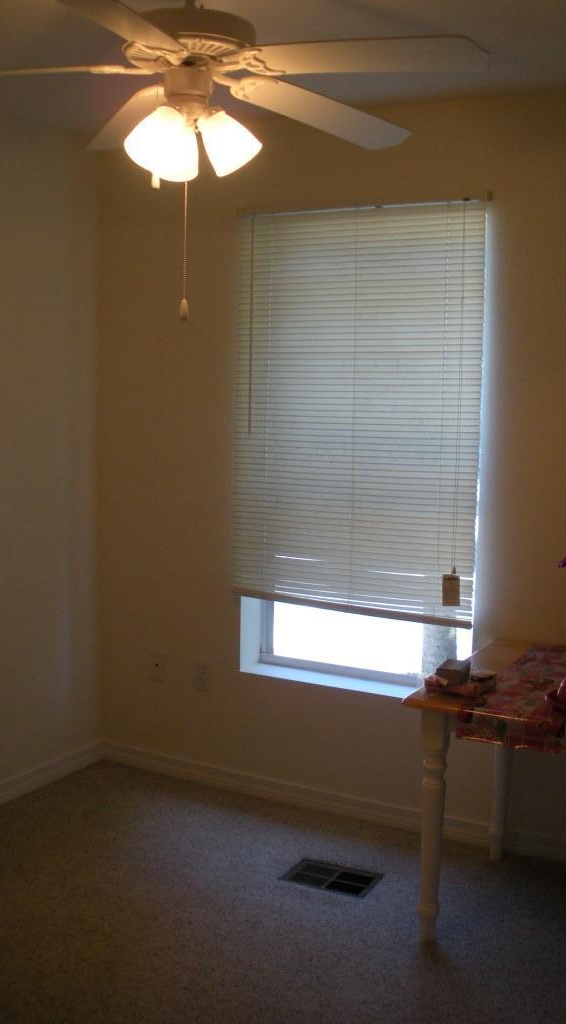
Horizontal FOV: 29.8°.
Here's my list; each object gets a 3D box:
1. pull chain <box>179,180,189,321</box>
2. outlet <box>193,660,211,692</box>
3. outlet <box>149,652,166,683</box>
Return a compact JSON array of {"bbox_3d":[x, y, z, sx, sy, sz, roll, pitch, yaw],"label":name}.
[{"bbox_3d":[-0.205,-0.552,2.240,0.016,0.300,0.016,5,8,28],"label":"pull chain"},{"bbox_3d":[-0.311,0.630,4.075,0.074,0.116,0.010,5,8,28],"label":"outlet"},{"bbox_3d":[-0.496,0.611,4.172,0.073,0.116,0.010,5,8,28],"label":"outlet"}]

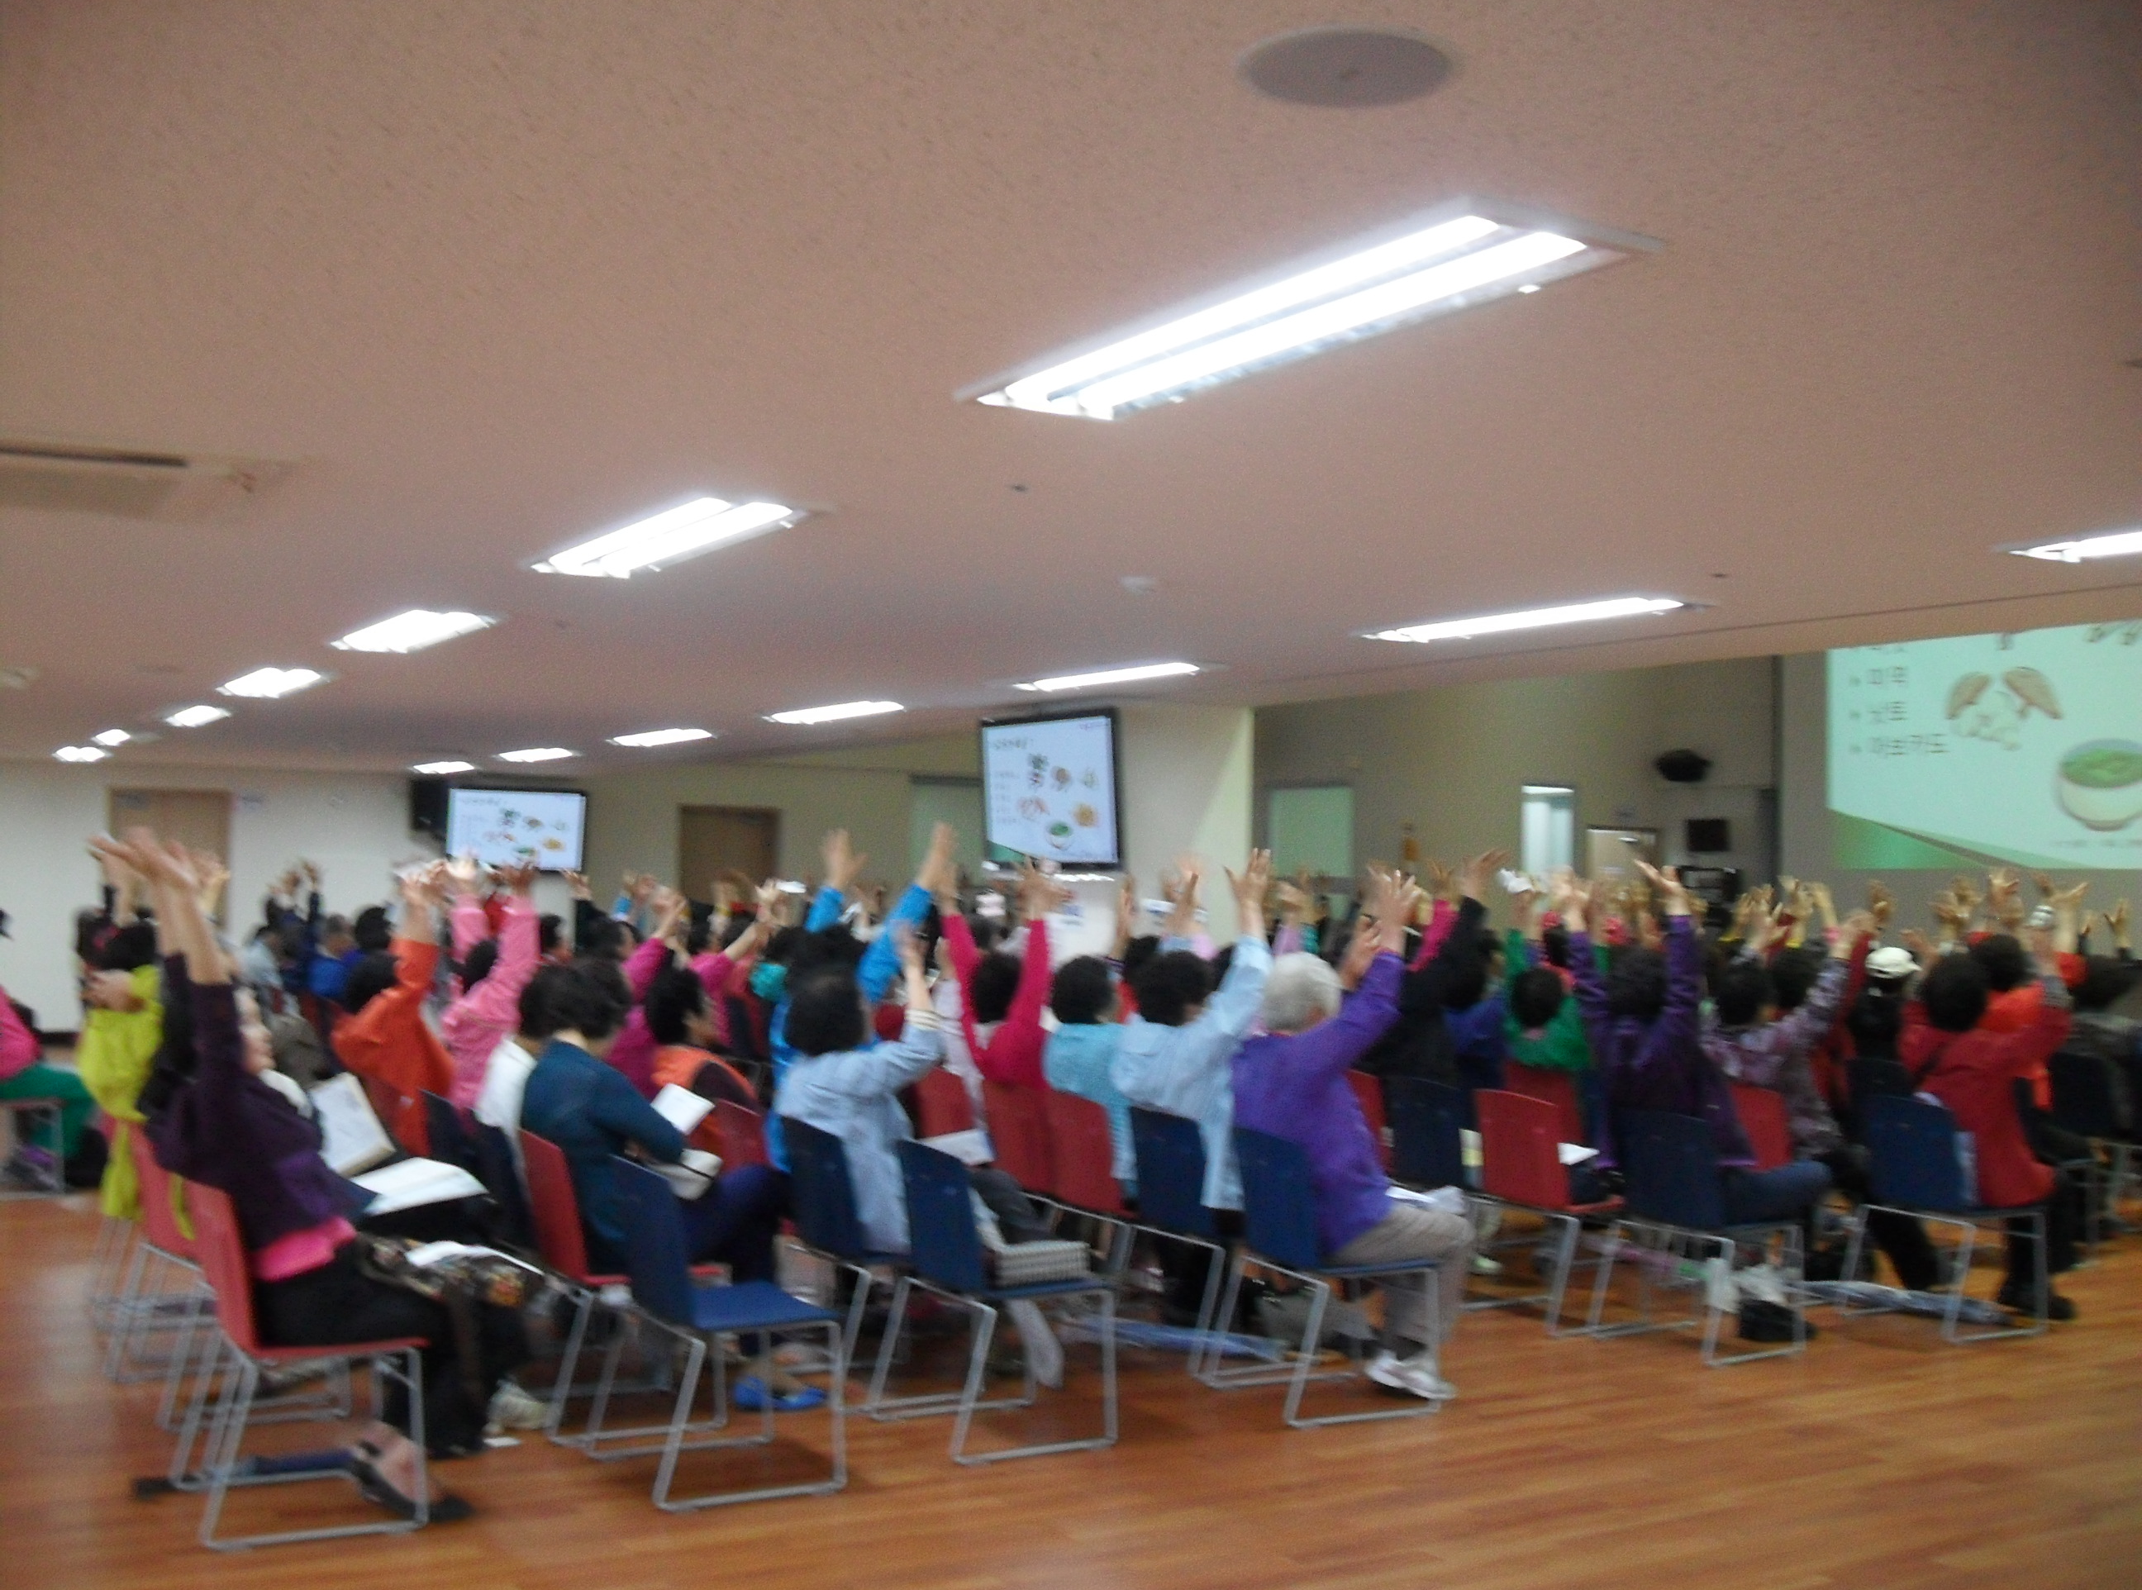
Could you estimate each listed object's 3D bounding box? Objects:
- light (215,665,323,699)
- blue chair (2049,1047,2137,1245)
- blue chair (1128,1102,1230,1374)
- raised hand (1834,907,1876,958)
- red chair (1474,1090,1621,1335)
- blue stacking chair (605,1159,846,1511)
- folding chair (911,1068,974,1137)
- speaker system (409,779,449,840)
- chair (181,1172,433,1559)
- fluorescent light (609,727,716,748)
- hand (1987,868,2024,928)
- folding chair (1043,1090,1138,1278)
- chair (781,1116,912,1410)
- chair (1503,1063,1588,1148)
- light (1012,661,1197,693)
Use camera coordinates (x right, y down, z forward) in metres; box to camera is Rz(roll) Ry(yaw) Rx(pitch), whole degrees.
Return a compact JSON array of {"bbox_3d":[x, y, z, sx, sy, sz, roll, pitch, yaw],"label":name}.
[{"bbox_3d":[-3.407,-0.493,9.235,0.300,0.070,1.220,2,-2,-30],"label":"light"},{"bbox_3d":[4.878,1.639,10.282,0.500,0.799,0.505,2,-2,-30],"label":"blue chair"},{"bbox_3d":[0.484,1.473,7.296,0.520,0.810,0.520,3,-3,-31],"label":"blue chair"},{"bbox_3d":[3.164,0.558,8.750,0.130,0.200,0.140,3,-3,-30],"label":"raised hand"},{"bbox_3d":[1.792,1.532,8.064,0.535,0.800,0.535,3,-3,-31],"label":"red chair"},{"bbox_3d":[-0.925,1.383,5.733,0.535,0.800,0.535,3,-3,-30],"label":"blue stacking chair"},{"bbox_3d":[-0.340,1.511,8.698,0.520,0.810,0.520,3,-3,-30],"label":"folding chair"},{"bbox_3d":[-5.675,0.111,19.200,0.360,0.500,0.360,3,-3,-35],"label":"speaker system"},{"bbox_3d":[-1.885,1.339,5.329,0.520,0.810,0.520,3,-3,-29],"label":"chair"},{"bbox_3d":[-2.374,-0.352,12.620,0.300,0.070,1.220,2,-2,-30],"label":"fluorescent light"},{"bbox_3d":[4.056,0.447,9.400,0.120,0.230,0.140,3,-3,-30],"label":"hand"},{"bbox_3d":[0.208,1.485,7.755,0.520,0.810,0.520,3,-3,-30],"label":"folding chair"},{"bbox_3d":[-0.620,1.426,6.761,0.520,0.810,0.520,3,-3,-34],"label":"chair"},{"bbox_3d":[2.212,1.567,9.608,0.500,0.799,0.505,2,-2,-29],"label":"chair"},{"bbox_3d":[0.148,-0.462,8.332,0.300,0.070,1.220,2,-2,-30],"label":"light"}]

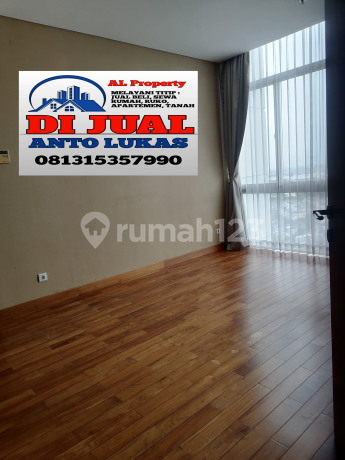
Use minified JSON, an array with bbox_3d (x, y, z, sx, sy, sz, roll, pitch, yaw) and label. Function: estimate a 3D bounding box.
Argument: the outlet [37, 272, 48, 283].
[{"bbox_3d":[-1.324,0.491,3.694,0.084,0.084,0.015,-12,12,-41],"label":"outlet"}]

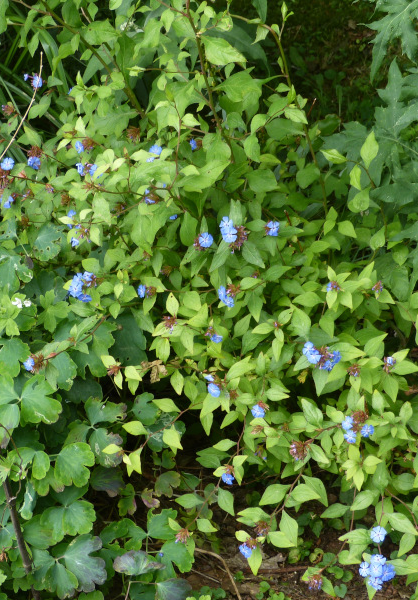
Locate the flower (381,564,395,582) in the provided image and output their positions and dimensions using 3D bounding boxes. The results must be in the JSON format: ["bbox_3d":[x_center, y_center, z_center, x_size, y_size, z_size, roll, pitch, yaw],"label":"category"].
[{"bbox_3d":[0.220,0.336,2.070,0.019,0.020,0.010,-21,-1,-32],"label":"flower"}]

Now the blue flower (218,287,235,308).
[{"bbox_3d":[0.025,-0.004,2.380,0.024,0.025,0.018,9,26,18],"label":"blue flower"}]

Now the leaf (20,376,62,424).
[{"bbox_3d":[-0.220,0.131,2.200,0.055,0.045,0.040,0,25,0],"label":"leaf"}]

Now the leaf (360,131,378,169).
[{"bbox_3d":[0.236,-0.223,2.500,0.026,0.051,0.020,0,25,0],"label":"leaf"}]

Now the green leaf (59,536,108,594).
[{"bbox_3d":[-0.153,0.325,2.070,0.055,0.014,0.062,31,58,13],"label":"green leaf"}]

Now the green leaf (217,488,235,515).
[{"bbox_3d":[0.022,0.254,2.130,0.021,0.008,0.036,-14,68,-12],"label":"green leaf"}]

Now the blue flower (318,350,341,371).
[{"bbox_3d":[0.168,0.084,2.330,0.028,0.022,0.018,-6,26,-14],"label":"blue flower"}]

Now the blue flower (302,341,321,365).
[{"bbox_3d":[0.140,0.072,2.300,0.027,0.028,0.020,6,26,14],"label":"blue flower"}]

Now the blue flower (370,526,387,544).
[{"bbox_3d":[0.209,0.290,2.080,0.020,0.010,0.020,0,66,0],"label":"blue flower"}]

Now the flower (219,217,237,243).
[{"bbox_3d":[0.028,-0.100,2.400,0.026,0.032,0.019,6,26,14],"label":"flower"}]

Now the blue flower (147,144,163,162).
[{"bbox_3d":[-0.081,-0.221,2.540,0.023,0.022,0.017,0,25,0],"label":"blue flower"}]

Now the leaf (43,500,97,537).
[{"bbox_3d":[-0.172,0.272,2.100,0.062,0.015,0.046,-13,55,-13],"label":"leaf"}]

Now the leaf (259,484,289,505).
[{"bbox_3d":[0.084,0.248,2.150,0.038,0.019,0.020,0,25,0],"label":"leaf"}]

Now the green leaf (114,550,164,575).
[{"bbox_3d":[-0.089,0.331,2.120,0.050,0.014,0.050,16,34,25],"label":"green leaf"}]

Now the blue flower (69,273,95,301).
[{"bbox_3d":[-0.180,-0.019,2.400,0.034,0.033,0.024,6,26,14],"label":"blue flower"}]

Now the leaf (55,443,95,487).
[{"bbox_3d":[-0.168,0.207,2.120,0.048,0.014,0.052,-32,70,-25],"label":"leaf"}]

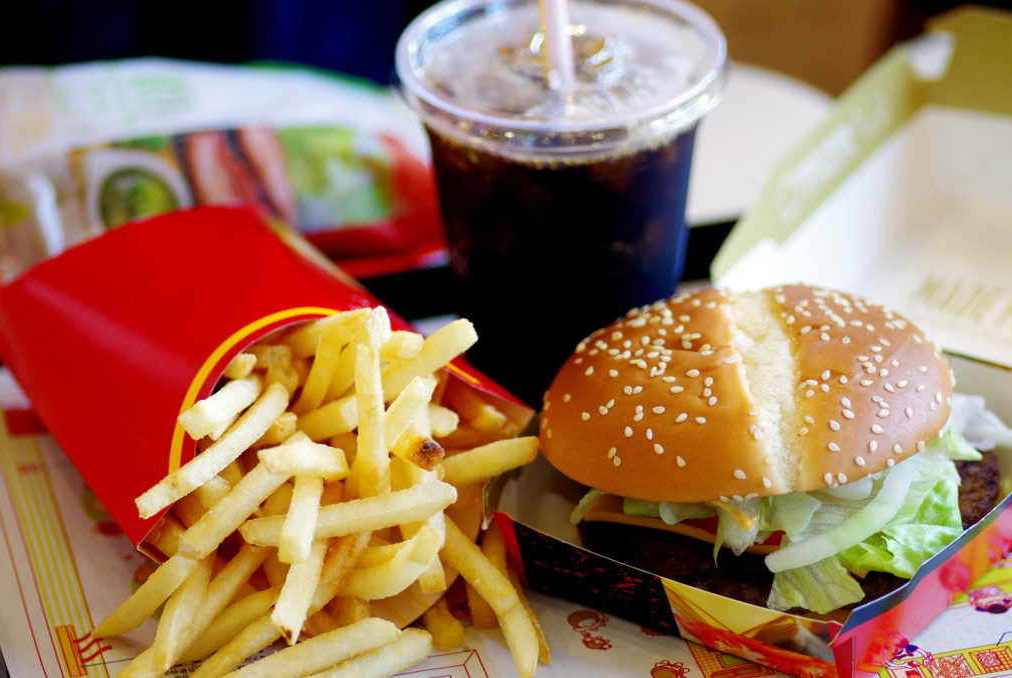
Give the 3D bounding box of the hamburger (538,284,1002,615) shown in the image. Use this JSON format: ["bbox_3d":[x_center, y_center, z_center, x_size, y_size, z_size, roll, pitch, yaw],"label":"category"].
[{"bbox_3d":[0.070,0.024,1.120,0.119,0.067,0.115,-2,31,0],"label":"hamburger"}]

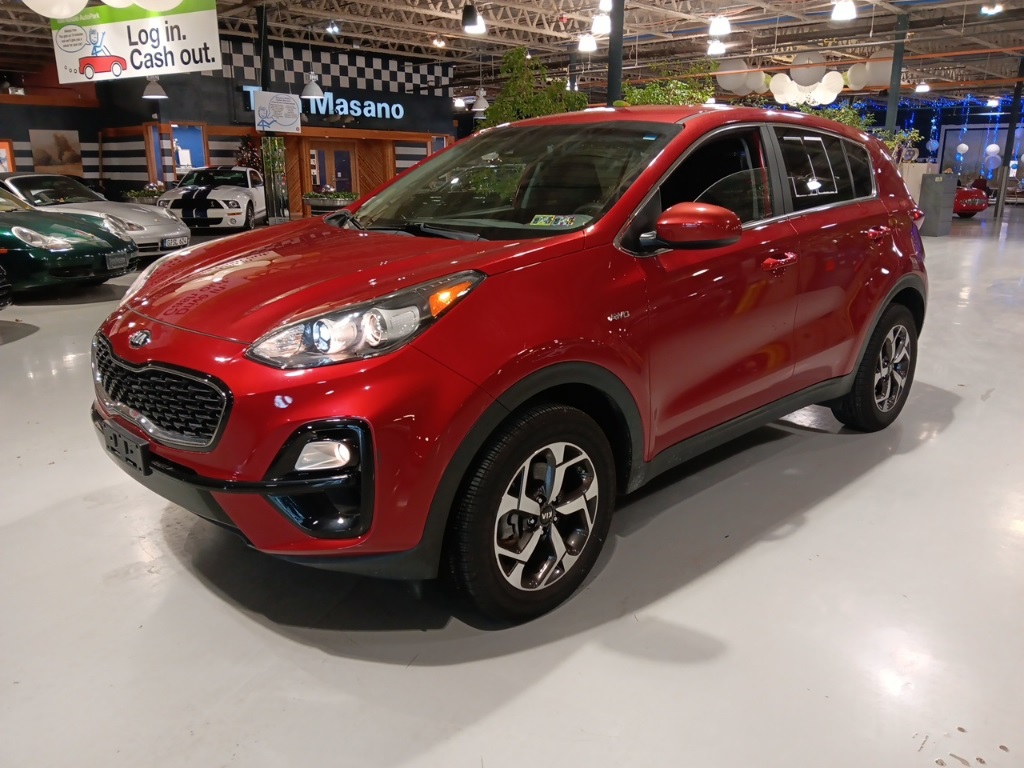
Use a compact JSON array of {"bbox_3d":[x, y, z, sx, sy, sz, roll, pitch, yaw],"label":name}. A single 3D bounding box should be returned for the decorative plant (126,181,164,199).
[{"bbox_3d":[-8.651,-4.604,18.254,1.100,0.420,0.950,-7,17,-24],"label":"decorative plant"}]

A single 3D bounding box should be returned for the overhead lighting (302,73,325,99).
[{"bbox_3d":[-4.329,-6.467,16.690,0.520,0.570,0.520,-3,16,-13],"label":"overhead lighting"}]

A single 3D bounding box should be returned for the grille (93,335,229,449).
[{"bbox_3d":[-1.090,0.010,2.278,0.150,0.270,1.020,-14,21,-42],"label":"grille"}]

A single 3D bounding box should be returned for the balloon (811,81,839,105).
[{"bbox_3d":[7.649,-7.112,18.765,0.600,0.618,0.600,6,16,20],"label":"balloon"}]

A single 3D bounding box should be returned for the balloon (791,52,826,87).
[{"bbox_3d":[7.181,-7.617,18.626,0.900,0.927,0.900,6,16,19],"label":"balloon"}]

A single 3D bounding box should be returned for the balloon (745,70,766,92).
[{"bbox_3d":[6.535,-8.102,20.600,0.580,0.580,0.580,-14,20,-42],"label":"balloon"}]

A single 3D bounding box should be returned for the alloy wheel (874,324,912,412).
[{"bbox_3d":[1.980,-0.094,4.160,0.460,0.460,0.180,-14,21,-42],"label":"alloy wheel"}]

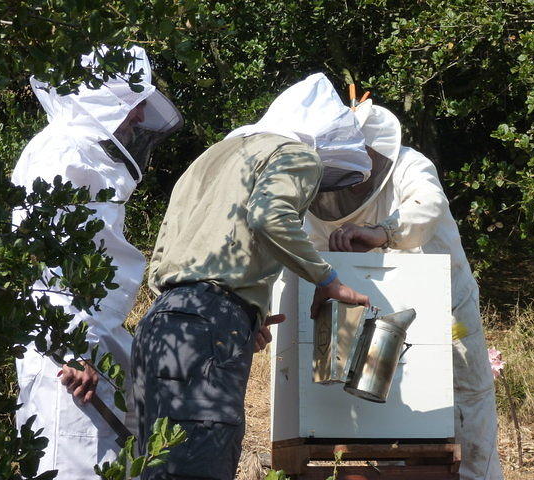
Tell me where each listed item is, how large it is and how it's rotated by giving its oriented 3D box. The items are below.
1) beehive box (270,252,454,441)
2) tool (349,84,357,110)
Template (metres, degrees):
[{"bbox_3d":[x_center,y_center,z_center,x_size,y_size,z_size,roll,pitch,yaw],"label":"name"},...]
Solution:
[{"bbox_3d":[0.253,0.314,4.145,0.413,0.489,0.500,1,-9,-8],"label":"beehive box"},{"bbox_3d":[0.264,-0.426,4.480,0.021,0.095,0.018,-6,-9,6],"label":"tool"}]

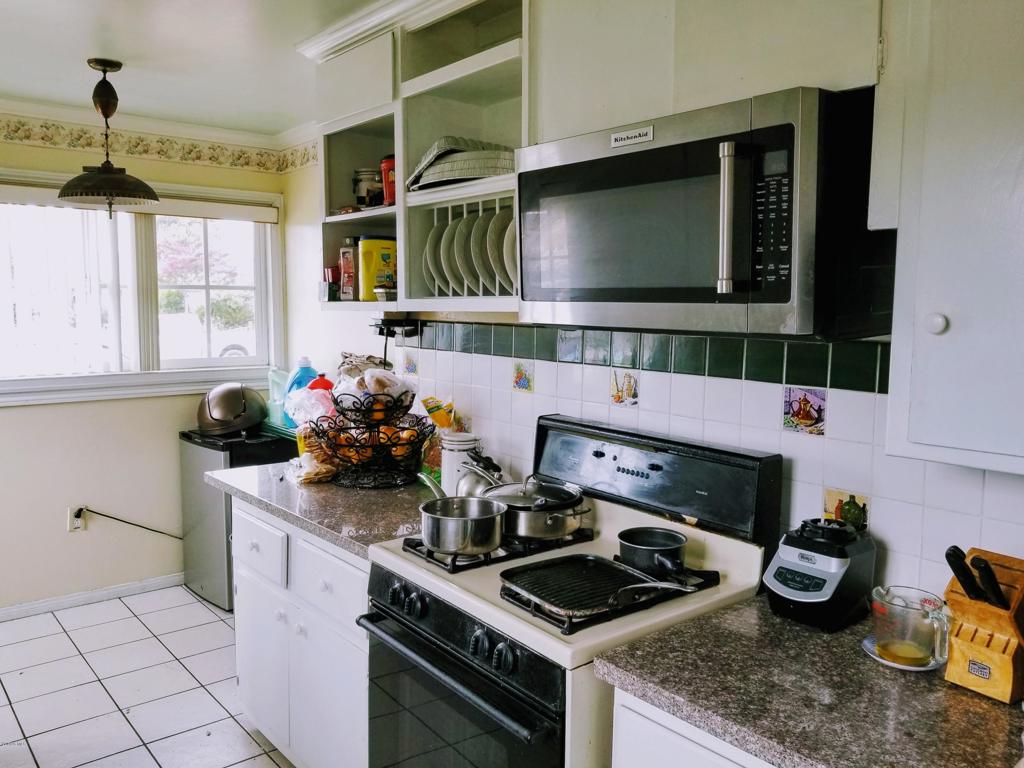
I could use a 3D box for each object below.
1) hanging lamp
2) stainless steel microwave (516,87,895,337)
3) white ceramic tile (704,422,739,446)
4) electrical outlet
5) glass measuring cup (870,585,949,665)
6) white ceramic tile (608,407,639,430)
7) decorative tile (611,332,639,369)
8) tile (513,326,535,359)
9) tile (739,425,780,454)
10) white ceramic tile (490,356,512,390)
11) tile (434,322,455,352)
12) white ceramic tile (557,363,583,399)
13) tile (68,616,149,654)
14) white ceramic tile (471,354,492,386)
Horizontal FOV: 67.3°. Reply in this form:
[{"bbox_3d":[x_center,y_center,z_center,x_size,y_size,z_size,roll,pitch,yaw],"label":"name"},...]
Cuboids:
[{"bbox_3d":[-1.609,-0.965,3.059,0.365,0.597,0.365,-4,8,-40],"label":"hanging lamp"},{"bbox_3d":[0.399,-0.357,1.770,0.423,0.435,0.760,-9,11,-40],"label":"stainless steel microwave"},{"bbox_3d":[0.541,0.152,1.976,0.010,0.108,0.108,-4,8,-40],"label":"white ceramic tile"},{"bbox_3d":[-2.186,0.681,3.872,0.073,0.117,0.008,-3,7,-40],"label":"electrical outlet"},{"bbox_3d":[0.738,0.453,1.425,0.108,0.110,0.138,-4,8,-40],"label":"glass measuring cup"},{"bbox_3d":[0.321,0.121,2.197,0.008,0.108,0.108,-3,7,-40],"label":"white ceramic tile"},{"bbox_3d":[0.326,-0.097,2.176,0.008,0.108,0.108,-3,7,-40],"label":"decorative tile"},{"bbox_3d":[0.043,-0.135,2.507,0.010,0.108,0.108,-3,7,-40],"label":"tile"},{"bbox_3d":[0.617,0.165,1.903,0.009,0.108,0.108,-5,8,-40],"label":"tile"},{"bbox_3d":[-0.030,-0.037,2.591,0.010,0.107,0.107,-3,7,-40],"label":"white ceramic tile"},{"bbox_3d":[-0.239,-0.172,2.829,0.010,0.100,0.107,-3,7,-40],"label":"tile"},{"bbox_3d":[0.181,-0.006,2.352,0.010,0.108,0.108,-3,7,-40],"label":"white ceramic tile"},{"bbox_3d":[-1.878,1.172,3.597,0.304,0.010,0.304,-3,7,-41],"label":"tile"},{"bbox_3d":[-0.101,-0.045,2.684,0.010,0.108,0.108,-3,7,-40],"label":"white ceramic tile"}]

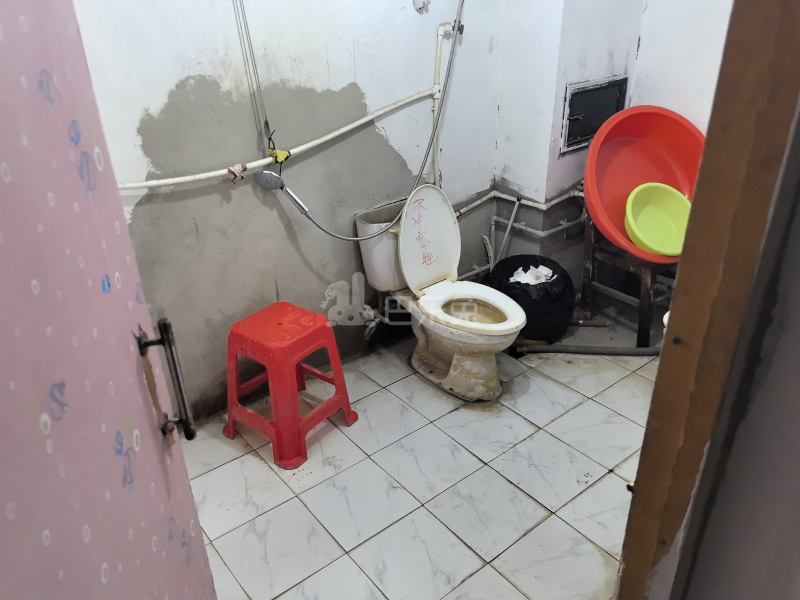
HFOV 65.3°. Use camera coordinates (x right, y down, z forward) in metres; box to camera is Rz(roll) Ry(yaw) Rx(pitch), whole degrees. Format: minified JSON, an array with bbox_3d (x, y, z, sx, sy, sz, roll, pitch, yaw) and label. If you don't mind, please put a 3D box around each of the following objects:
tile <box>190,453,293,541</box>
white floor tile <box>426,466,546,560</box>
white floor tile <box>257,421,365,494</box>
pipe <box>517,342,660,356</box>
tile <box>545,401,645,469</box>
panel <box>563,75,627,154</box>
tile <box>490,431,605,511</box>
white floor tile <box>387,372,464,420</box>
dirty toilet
[{"bbox_3d":[-0.557,0.656,2.119,0.300,0.010,0.300,-21,33,-33],"label":"tile"},{"bbox_3d":[0.285,0.684,2.027,0.300,0.010,0.300,-21,33,-33],"label":"white floor tile"},{"bbox_3d":[-0.321,0.565,2.281,0.300,0.010,0.300,-21,33,-33],"label":"white floor tile"},{"bbox_3d":[0.855,0.230,2.823,0.651,0.045,0.045,0,27,3],"label":"pipe"},{"bbox_3d":[0.754,0.503,2.356,0.300,0.010,0.300,-21,33,-33],"label":"tile"},{"bbox_3d":[0.933,-0.883,2.958,0.450,0.310,0.035,-21,33,-33],"label":"panel"},{"bbox_3d":[0.520,0.594,2.191,0.300,0.010,0.300,-21,33,-33],"label":"tile"},{"bbox_3d":[0.148,0.385,2.608,0.300,0.010,0.300,-21,33,-33],"label":"white floor tile"},{"bbox_3d":[0.219,-0.044,2.542,0.420,0.815,0.710,-23,34,-35],"label":"dirty toilet"}]

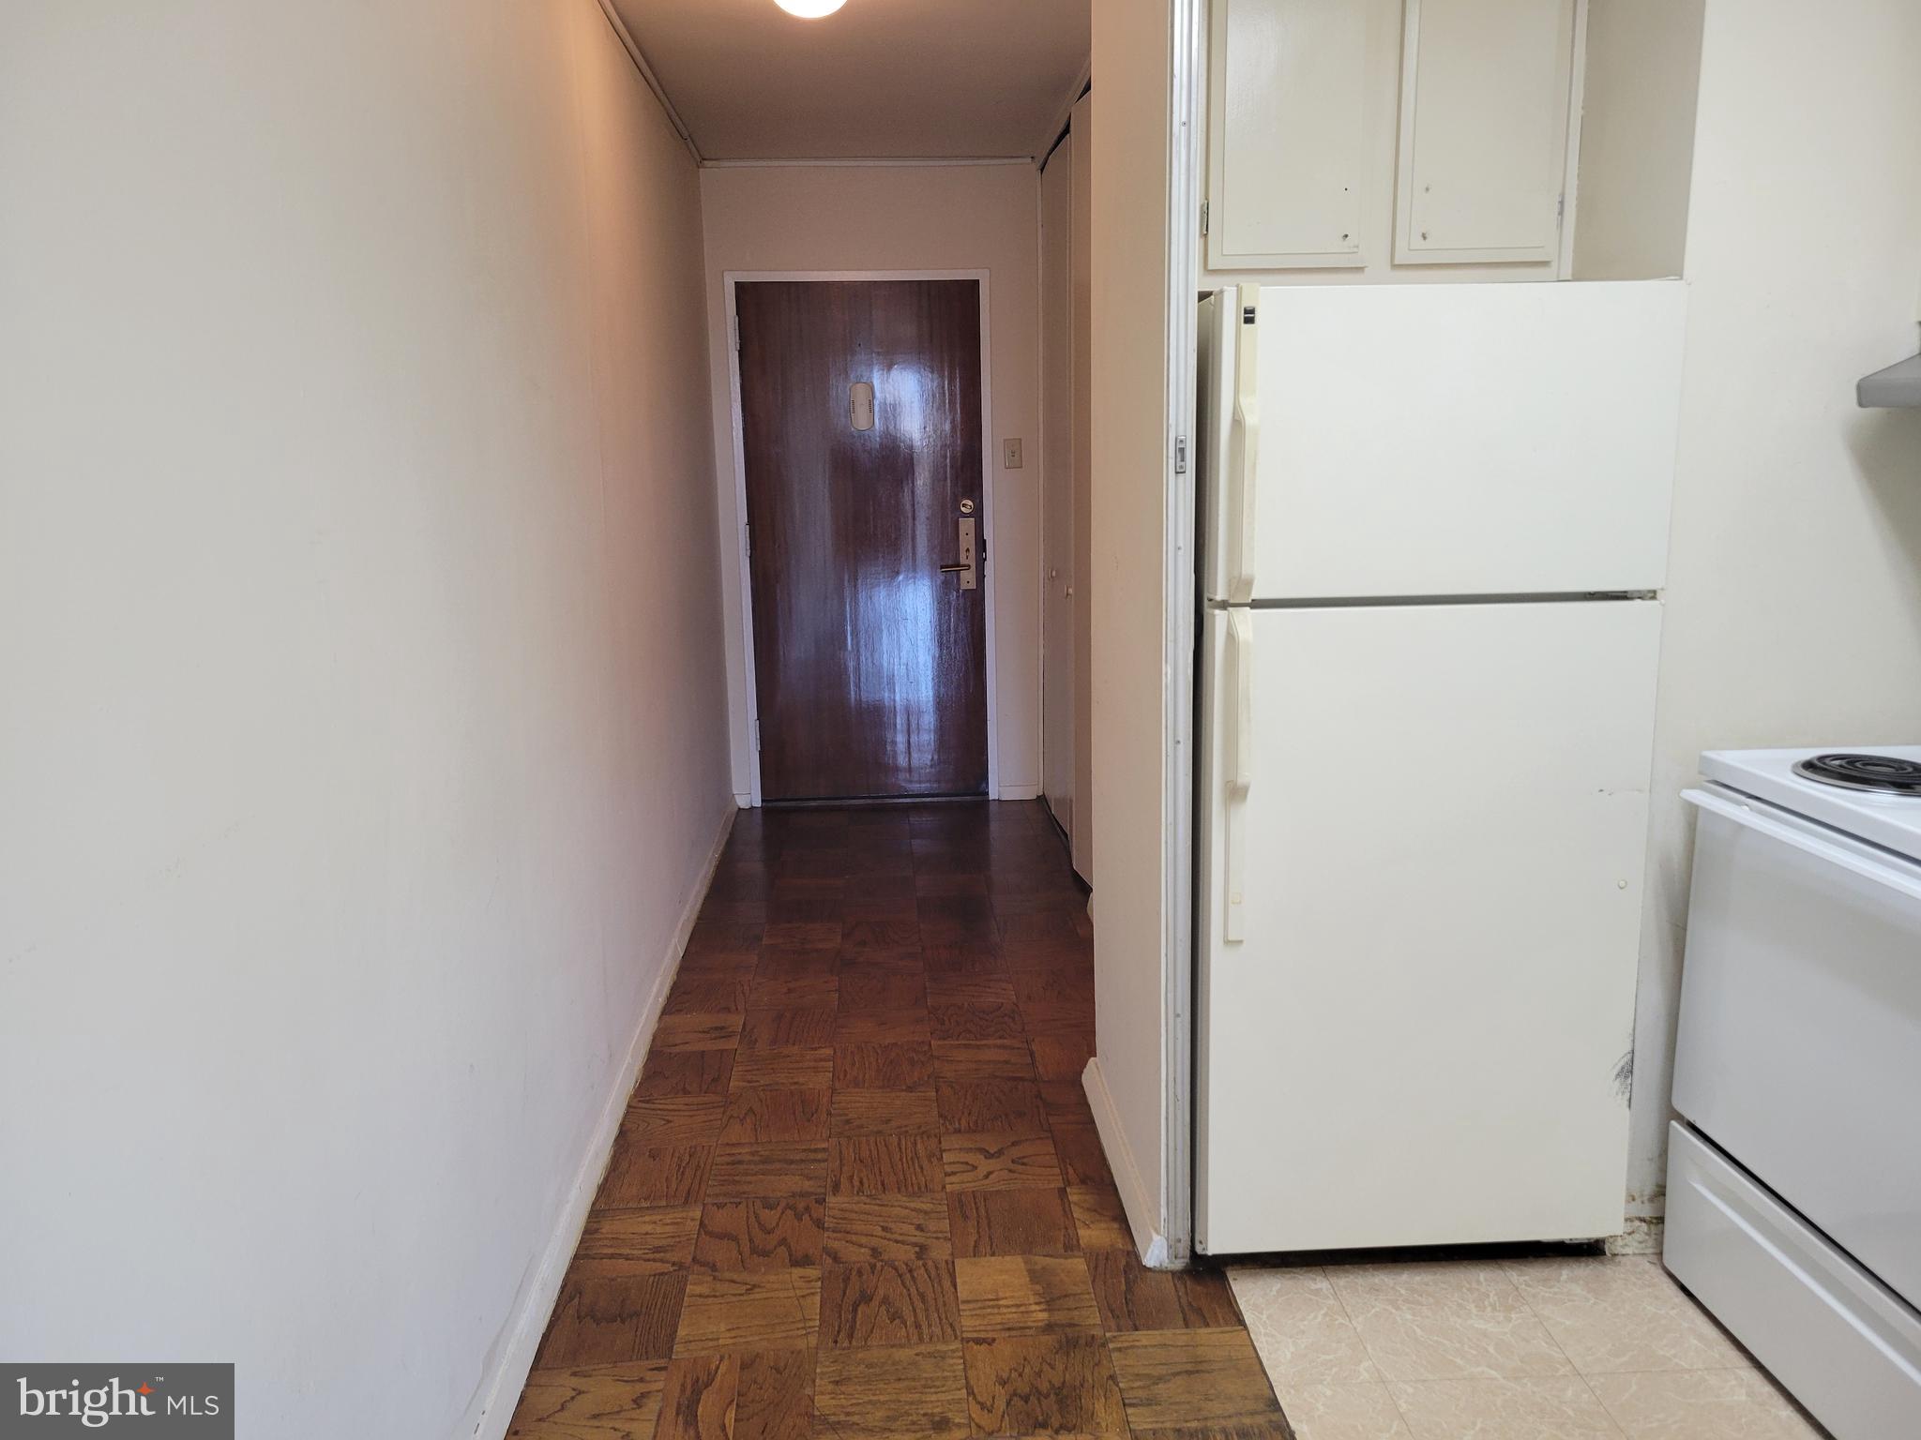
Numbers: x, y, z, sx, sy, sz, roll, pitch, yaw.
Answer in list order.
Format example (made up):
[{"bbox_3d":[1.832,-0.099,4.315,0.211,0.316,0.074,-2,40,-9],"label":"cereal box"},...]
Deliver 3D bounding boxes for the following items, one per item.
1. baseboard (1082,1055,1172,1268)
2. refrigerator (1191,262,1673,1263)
[{"bbox_3d":[0.319,0.866,2.911,0.037,0.060,0.755,-2,11,-3],"label":"baseboard"},{"bbox_3d":[0.743,0.093,2.643,0.719,1.665,0.740,-2,11,-3],"label":"refrigerator"}]

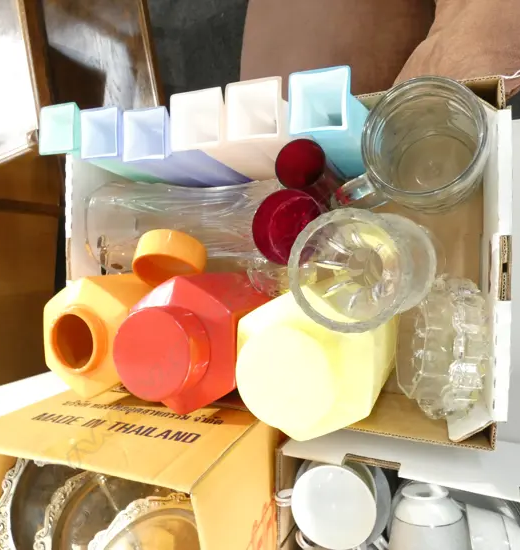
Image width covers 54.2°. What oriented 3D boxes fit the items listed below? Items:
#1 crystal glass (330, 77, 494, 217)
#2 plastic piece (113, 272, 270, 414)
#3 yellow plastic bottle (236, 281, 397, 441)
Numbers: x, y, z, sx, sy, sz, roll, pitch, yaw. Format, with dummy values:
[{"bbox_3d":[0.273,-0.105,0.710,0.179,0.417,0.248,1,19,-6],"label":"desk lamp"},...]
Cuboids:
[{"bbox_3d":[0.140,-0.100,0.480,0.138,0.172,0.093,-29,82,20],"label":"crystal glass"},{"bbox_3d":[-0.053,0.064,0.536,0.126,0.227,0.114,-32,81,20],"label":"plastic piece"},{"bbox_3d":[0.060,0.072,0.483,0.126,0.243,0.114,-28,82,20],"label":"yellow plastic bottle"}]

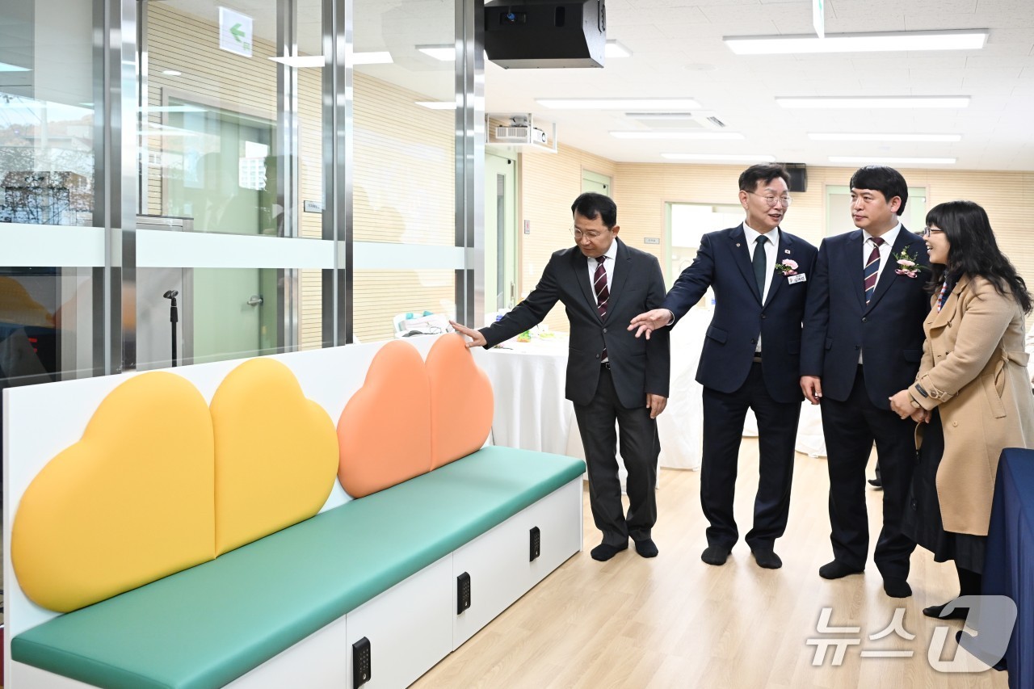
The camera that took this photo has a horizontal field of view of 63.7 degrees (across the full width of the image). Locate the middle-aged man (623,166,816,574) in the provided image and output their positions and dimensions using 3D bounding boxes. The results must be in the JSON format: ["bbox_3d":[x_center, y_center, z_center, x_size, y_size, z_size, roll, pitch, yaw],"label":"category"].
[{"bbox_3d":[0.880,0.090,3.560,0.760,1.720,0.480,2,4,13],"label":"middle-aged man"}]

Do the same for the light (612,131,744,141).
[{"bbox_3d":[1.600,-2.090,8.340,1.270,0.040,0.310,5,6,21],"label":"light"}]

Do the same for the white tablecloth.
[{"bbox_3d":[1.200,0.310,6.300,2.400,0.760,2.400,3,5,21],"label":"white tablecloth"}]

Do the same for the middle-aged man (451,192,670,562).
[{"bbox_3d":[0.195,0.140,3.670,0.860,1.610,0.480,3,5,18],"label":"middle-aged man"}]

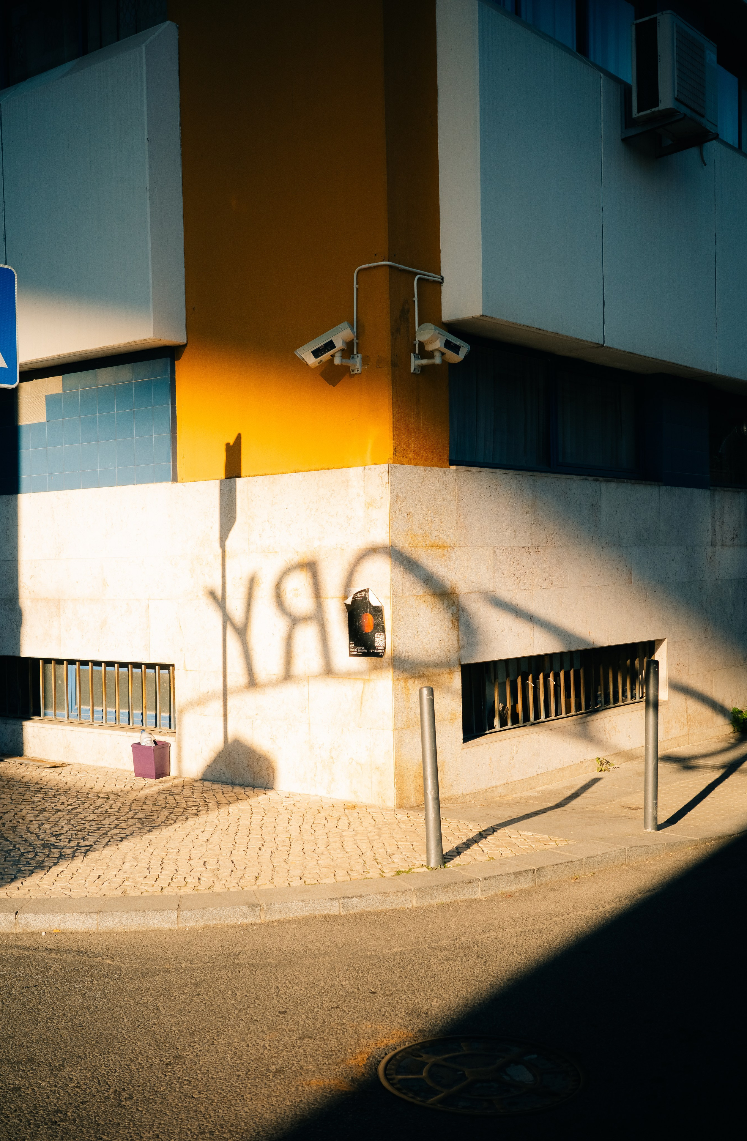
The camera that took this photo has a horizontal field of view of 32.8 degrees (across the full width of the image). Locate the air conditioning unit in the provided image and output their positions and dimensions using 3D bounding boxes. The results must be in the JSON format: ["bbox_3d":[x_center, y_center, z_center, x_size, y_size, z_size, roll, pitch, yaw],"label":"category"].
[{"bbox_3d":[2.282,-3.702,9.578,0.315,0.703,0.797,-1,1,38],"label":"air conditioning unit"}]

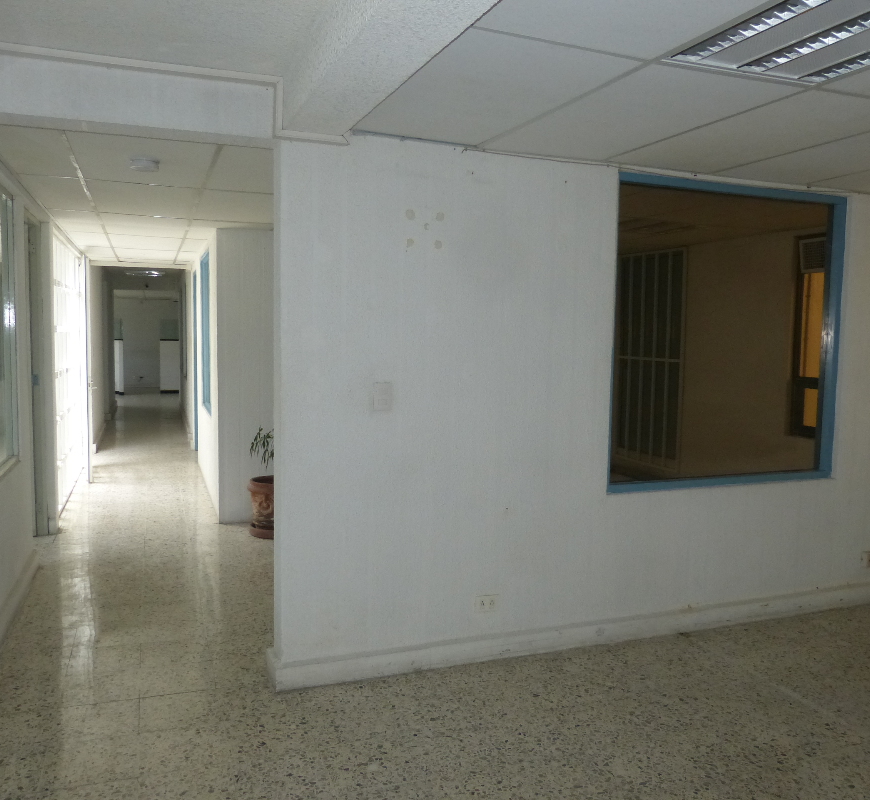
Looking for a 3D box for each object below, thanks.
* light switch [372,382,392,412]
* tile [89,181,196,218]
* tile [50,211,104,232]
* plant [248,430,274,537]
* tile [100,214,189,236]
[{"bbox_3d":[-0.217,-0.011,3.253,0.078,0.120,0.012,-1,5,-20],"label":"light switch"},{"bbox_3d":[-1.820,-1.260,4.859,0.612,0.020,1.280,-1,5,-20],"label":"tile"},{"bbox_3d":[-2.705,-1.370,5.912,0.315,0.020,1.270,-1,5,-20],"label":"tile"},{"bbox_3d":[-1.167,0.556,5.639,0.420,0.840,0.420,-1,5,-20],"label":"plant"},{"bbox_3d":[-2.277,-1.378,6.092,0.615,0.020,1.270,-1,5,-20],"label":"tile"}]

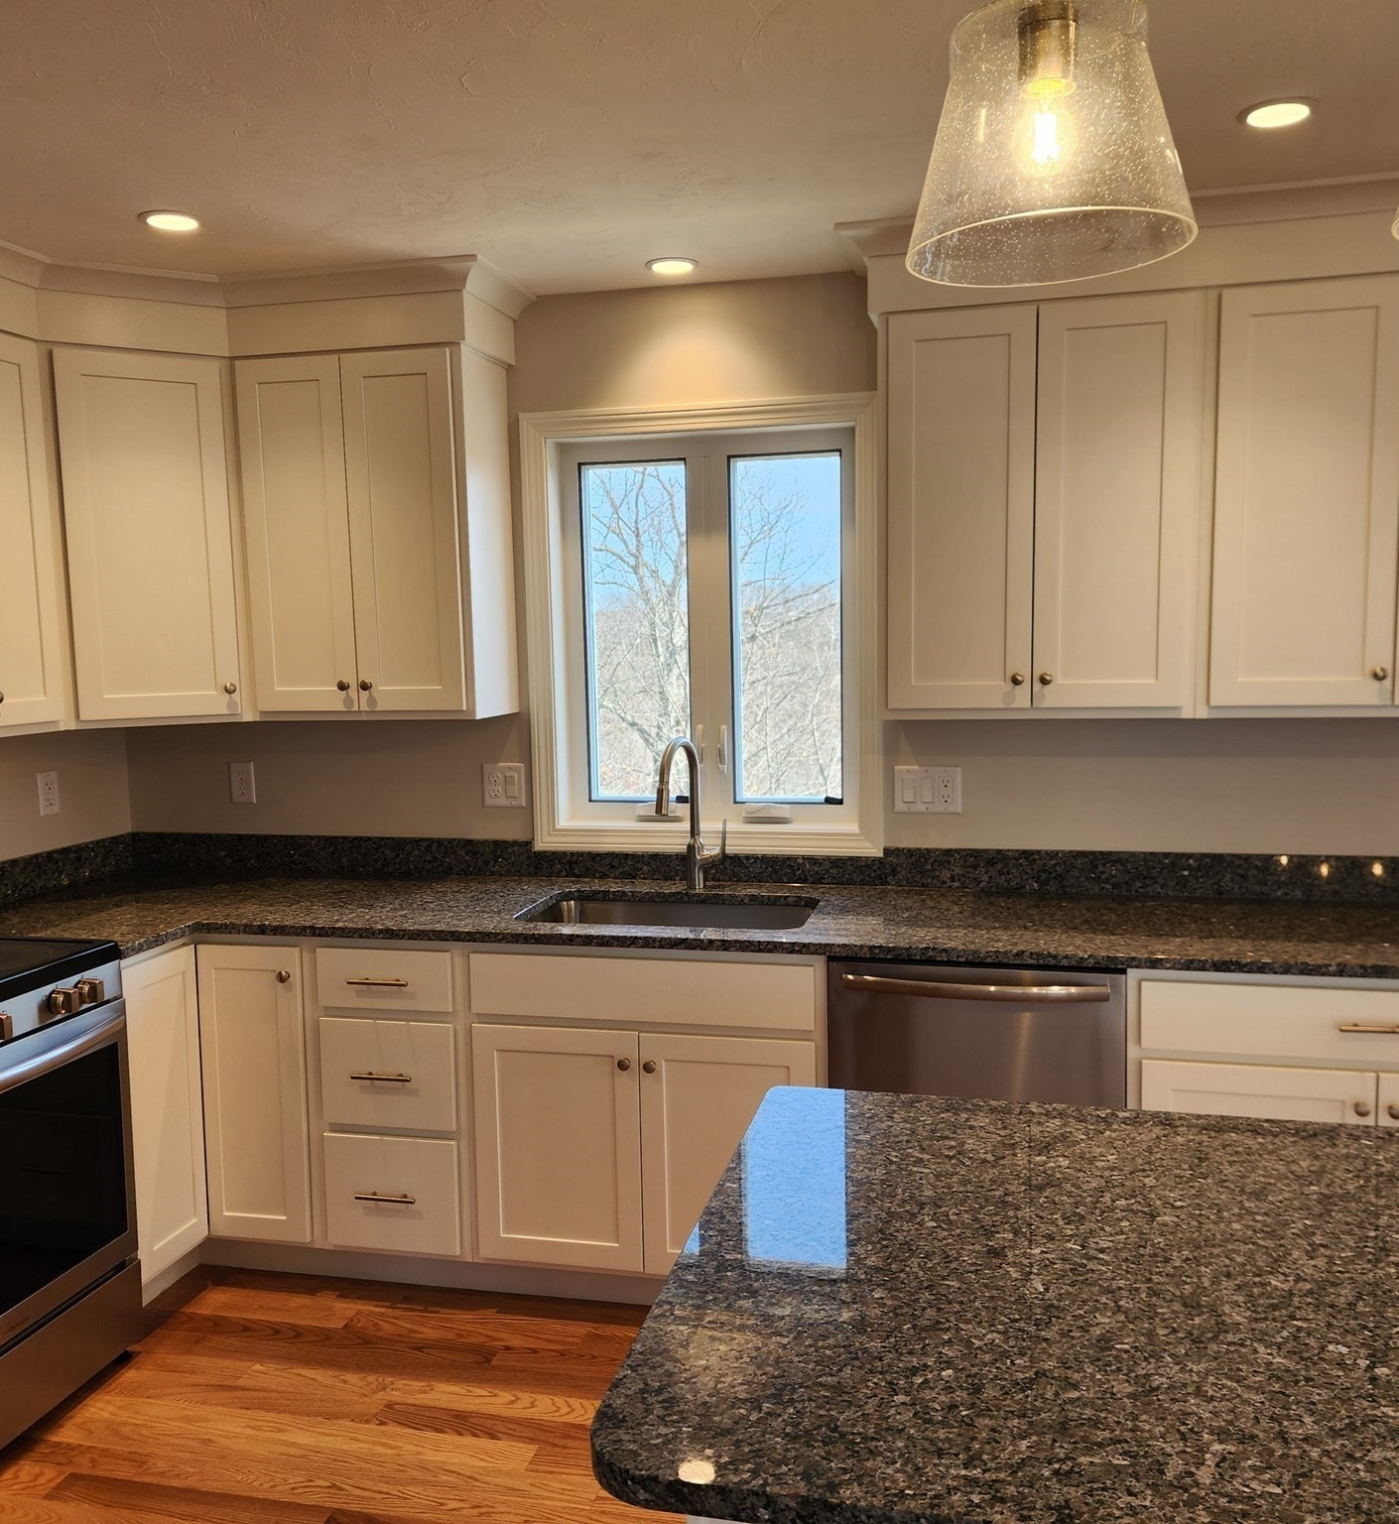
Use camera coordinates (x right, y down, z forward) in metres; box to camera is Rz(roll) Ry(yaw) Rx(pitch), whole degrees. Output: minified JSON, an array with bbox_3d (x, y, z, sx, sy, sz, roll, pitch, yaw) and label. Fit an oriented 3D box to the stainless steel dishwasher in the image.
[{"bbox_3d":[0.636,0.808,3.095,0.599,0.842,0.599,0,7,13],"label":"stainless steel dishwasher"}]

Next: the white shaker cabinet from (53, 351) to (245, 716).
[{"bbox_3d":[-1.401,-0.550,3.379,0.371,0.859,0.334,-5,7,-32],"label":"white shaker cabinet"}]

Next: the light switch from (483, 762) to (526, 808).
[{"bbox_3d":[-0.524,0.064,3.602,0.118,0.118,0.014,0,7,13],"label":"light switch"}]

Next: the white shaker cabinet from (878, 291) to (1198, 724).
[{"bbox_3d":[0.774,-0.562,3.102,0.680,0.905,0.329,0,6,13],"label":"white shaker cabinet"}]

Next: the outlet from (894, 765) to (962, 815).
[{"bbox_3d":[0.567,0.071,3.348,0.163,0.115,0.014,0,7,13],"label":"outlet"}]

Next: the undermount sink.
[{"bbox_3d":[-0.063,0.478,3.219,0.699,0.221,0.392,0,6,13],"label":"undermount sink"}]

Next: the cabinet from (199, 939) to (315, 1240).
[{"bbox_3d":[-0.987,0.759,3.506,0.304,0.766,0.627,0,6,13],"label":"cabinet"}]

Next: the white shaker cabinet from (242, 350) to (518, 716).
[{"bbox_3d":[-0.826,-0.569,3.483,0.615,0.905,0.329,0,6,13],"label":"white shaker cabinet"}]

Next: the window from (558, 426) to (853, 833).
[{"bbox_3d":[0.019,-0.332,3.502,0.789,1.013,0.088,0,7,13],"label":"window"}]

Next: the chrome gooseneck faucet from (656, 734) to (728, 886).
[{"bbox_3d":[-0.019,0.139,3.321,0.114,0.397,0.247,1,6,22],"label":"chrome gooseneck faucet"}]

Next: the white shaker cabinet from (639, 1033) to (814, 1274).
[{"bbox_3d":[0.124,0.840,3.213,0.390,0.552,0.550,0,7,13],"label":"white shaker cabinet"}]

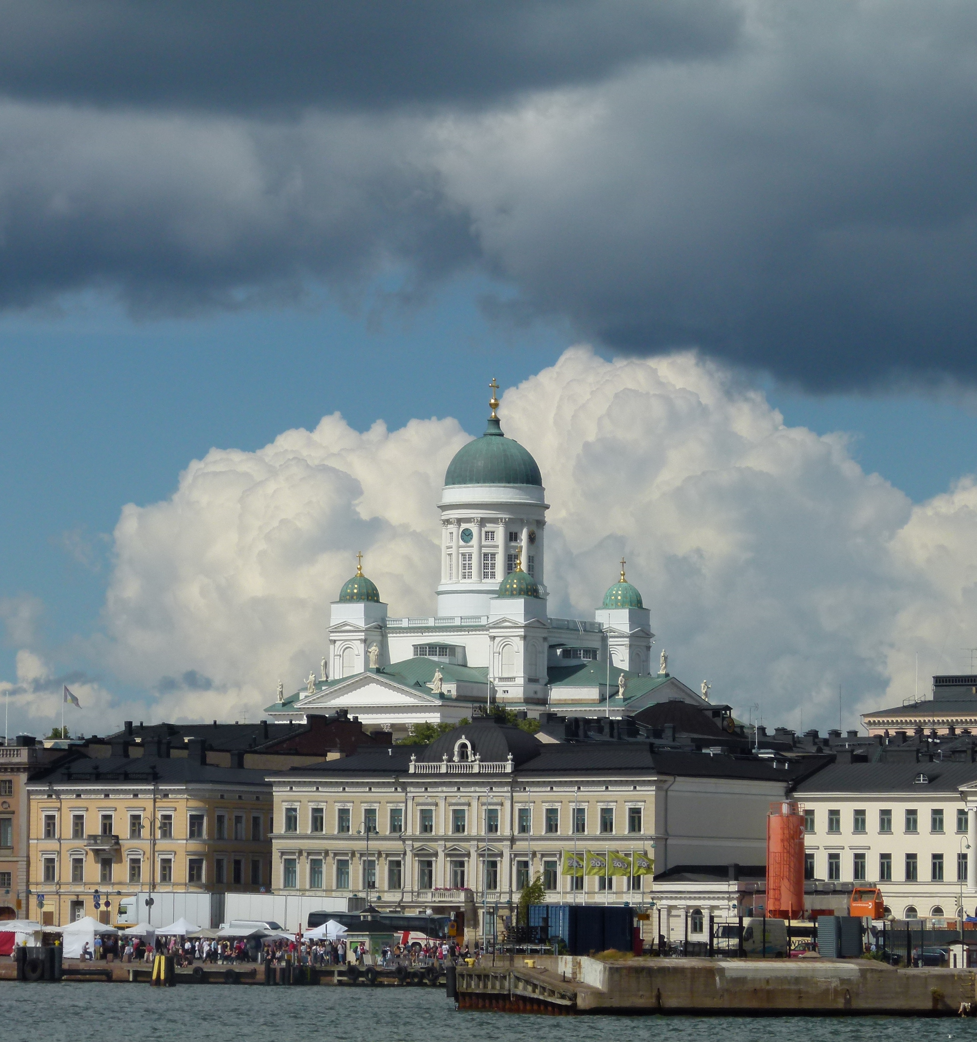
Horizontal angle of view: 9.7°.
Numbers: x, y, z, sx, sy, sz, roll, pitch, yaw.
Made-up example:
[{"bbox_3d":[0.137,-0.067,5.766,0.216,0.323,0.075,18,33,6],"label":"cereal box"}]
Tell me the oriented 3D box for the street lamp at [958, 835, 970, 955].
[{"bbox_3d":[35.200,28.090,425.000,0.950,9.500,0.400,1,-4,-5],"label":"street lamp"}]

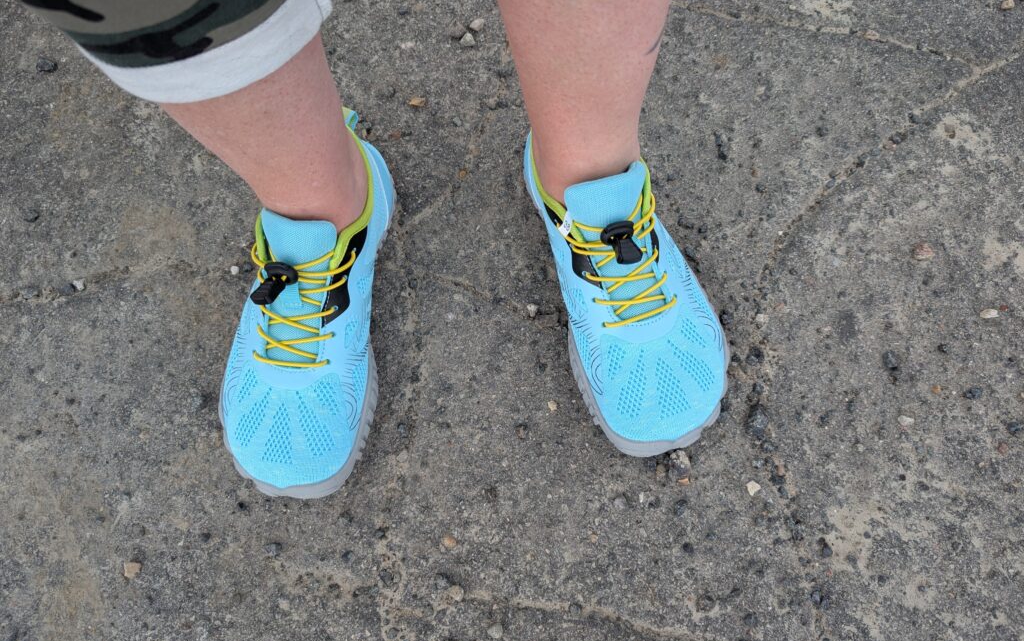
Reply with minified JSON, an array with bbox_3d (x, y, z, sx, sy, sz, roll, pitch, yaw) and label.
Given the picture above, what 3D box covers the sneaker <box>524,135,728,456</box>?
[{"bbox_3d":[0.071,-0.040,0.469,0.103,0.090,0.258,-15,71,-5],"label":"sneaker"}]

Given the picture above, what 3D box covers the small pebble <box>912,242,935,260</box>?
[{"bbox_3d":[0.298,-0.050,0.515,0.017,0.008,0.015,0,70,0],"label":"small pebble"}]

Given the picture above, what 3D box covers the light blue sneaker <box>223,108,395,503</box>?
[{"bbox_3d":[-0.131,-0.018,0.462,0.103,0.090,0.258,4,70,2],"label":"light blue sneaker"}]

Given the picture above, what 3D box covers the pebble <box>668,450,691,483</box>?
[{"bbox_3d":[0.109,0.094,0.461,0.015,0.013,0.021,0,70,0],"label":"pebble"}]

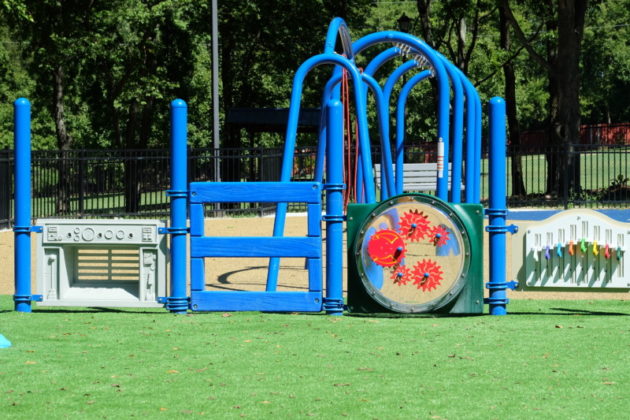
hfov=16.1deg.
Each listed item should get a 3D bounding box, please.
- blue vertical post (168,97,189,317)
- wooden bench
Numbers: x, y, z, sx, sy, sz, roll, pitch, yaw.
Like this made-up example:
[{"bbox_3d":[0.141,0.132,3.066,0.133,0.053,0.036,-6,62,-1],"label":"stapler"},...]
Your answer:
[{"bbox_3d":[-1.051,-0.027,17.200,0.140,1.660,0.140,0,2,4],"label":"blue vertical post"},{"bbox_3d":[1.872,-0.387,40.000,1.480,0.880,0.600,0,2,-15],"label":"wooden bench"}]

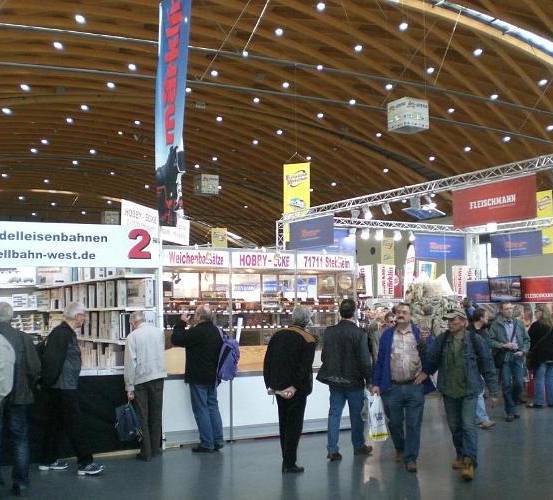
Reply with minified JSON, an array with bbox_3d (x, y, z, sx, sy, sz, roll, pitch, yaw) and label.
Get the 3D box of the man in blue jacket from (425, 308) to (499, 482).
[{"bbox_3d":[1.942,1.484,7.711,0.740,1.729,0.500,-1,-4,14],"label":"man in blue jacket"}]

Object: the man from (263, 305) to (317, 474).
[{"bbox_3d":[0.150,1.480,7.850,0.520,1.750,0.420,-3,-5,30],"label":"man"}]

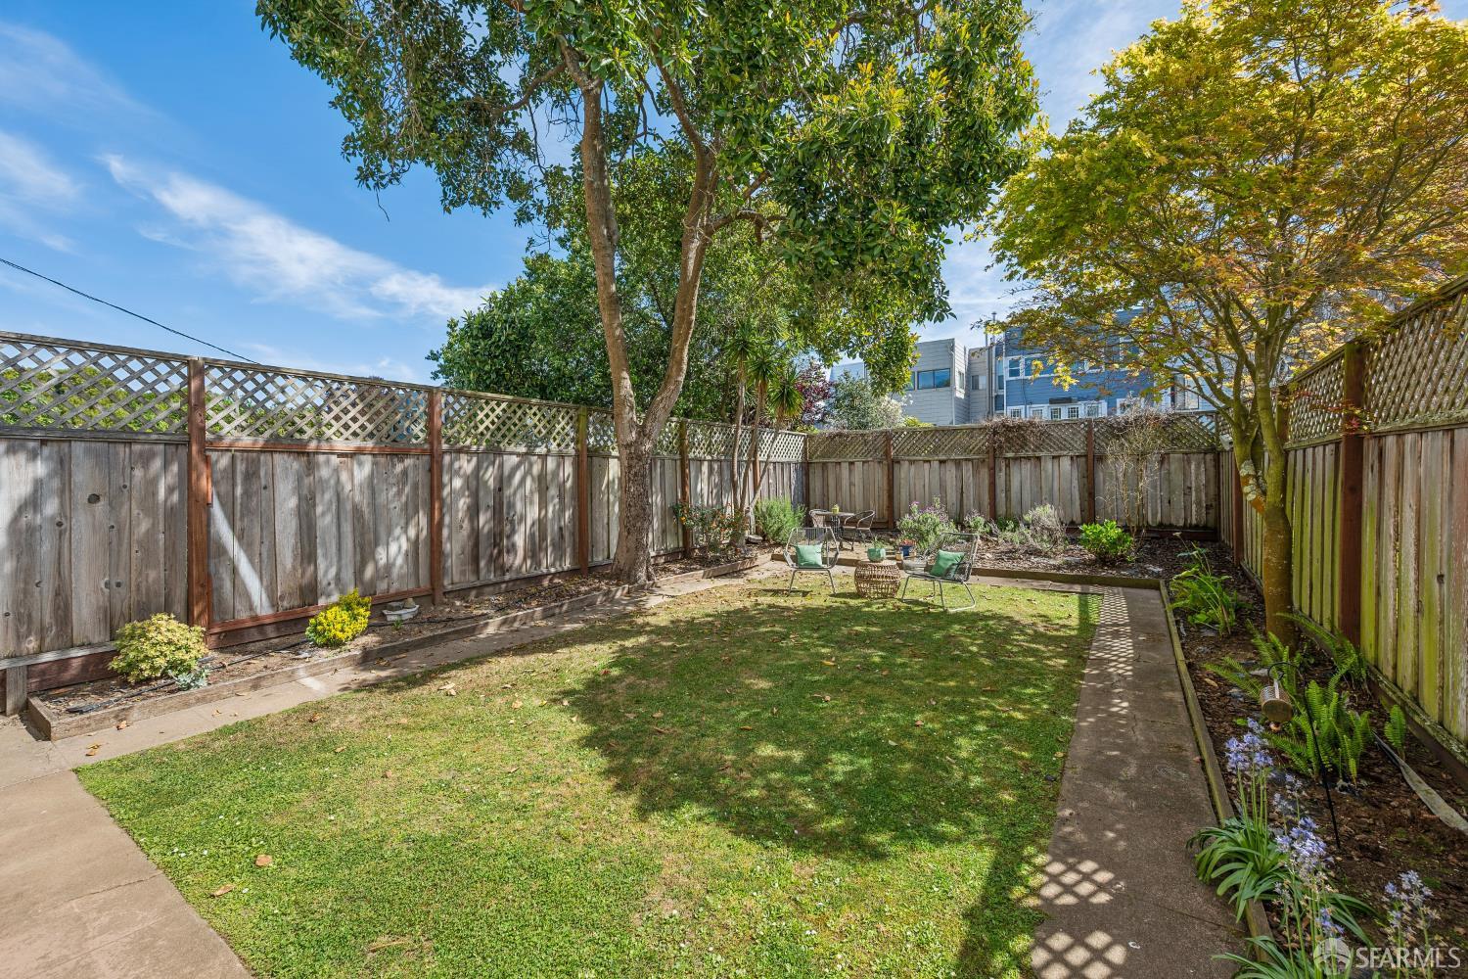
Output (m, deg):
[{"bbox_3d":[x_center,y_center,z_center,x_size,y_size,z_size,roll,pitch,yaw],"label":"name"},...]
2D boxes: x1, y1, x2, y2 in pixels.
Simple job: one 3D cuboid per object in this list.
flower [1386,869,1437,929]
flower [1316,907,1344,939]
[{"bbox_3d":[1.744,1.056,1.470,0.100,0.130,0.100,-1,1,-40],"label":"flower"},{"bbox_3d":[1.534,1.115,1.470,0.055,0.075,0.055,-1,1,-44],"label":"flower"}]

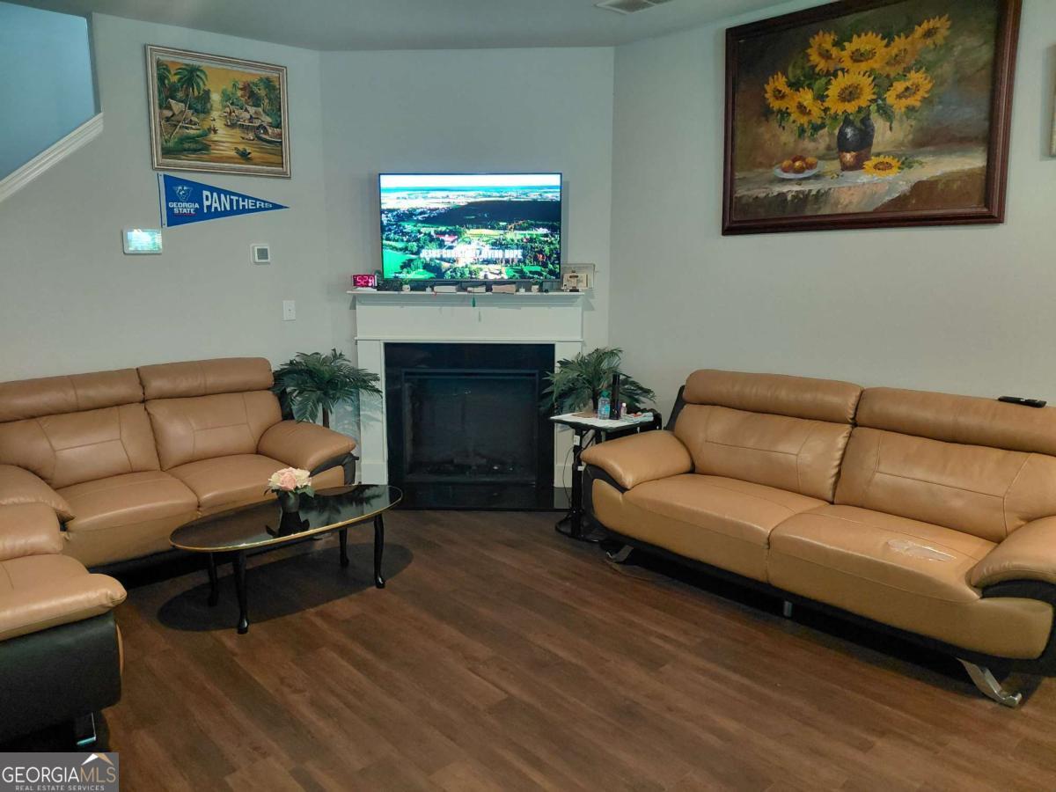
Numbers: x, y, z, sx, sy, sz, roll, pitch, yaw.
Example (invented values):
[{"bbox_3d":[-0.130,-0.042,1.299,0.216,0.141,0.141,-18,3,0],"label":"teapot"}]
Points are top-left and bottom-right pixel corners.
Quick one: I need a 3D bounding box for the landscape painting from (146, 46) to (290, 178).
[{"bbox_3d":[-1.876,-1.711,4.676,0.807,0.684,0.045,-6,10,-34],"label":"landscape painting"}]

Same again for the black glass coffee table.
[{"bbox_3d":[-1.036,0.709,3.425,0.575,0.387,1.140,8,12,42],"label":"black glass coffee table"}]

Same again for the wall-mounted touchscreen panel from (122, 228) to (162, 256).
[{"bbox_3d":[-2.287,-0.914,4.523,0.212,0.151,0.028,-6,10,-34],"label":"wall-mounted touchscreen panel"}]

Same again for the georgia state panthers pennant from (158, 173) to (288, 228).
[{"bbox_3d":[-1.880,-1.198,4.765,0.756,0.312,0.012,-6,10,-34],"label":"georgia state panthers pennant"}]

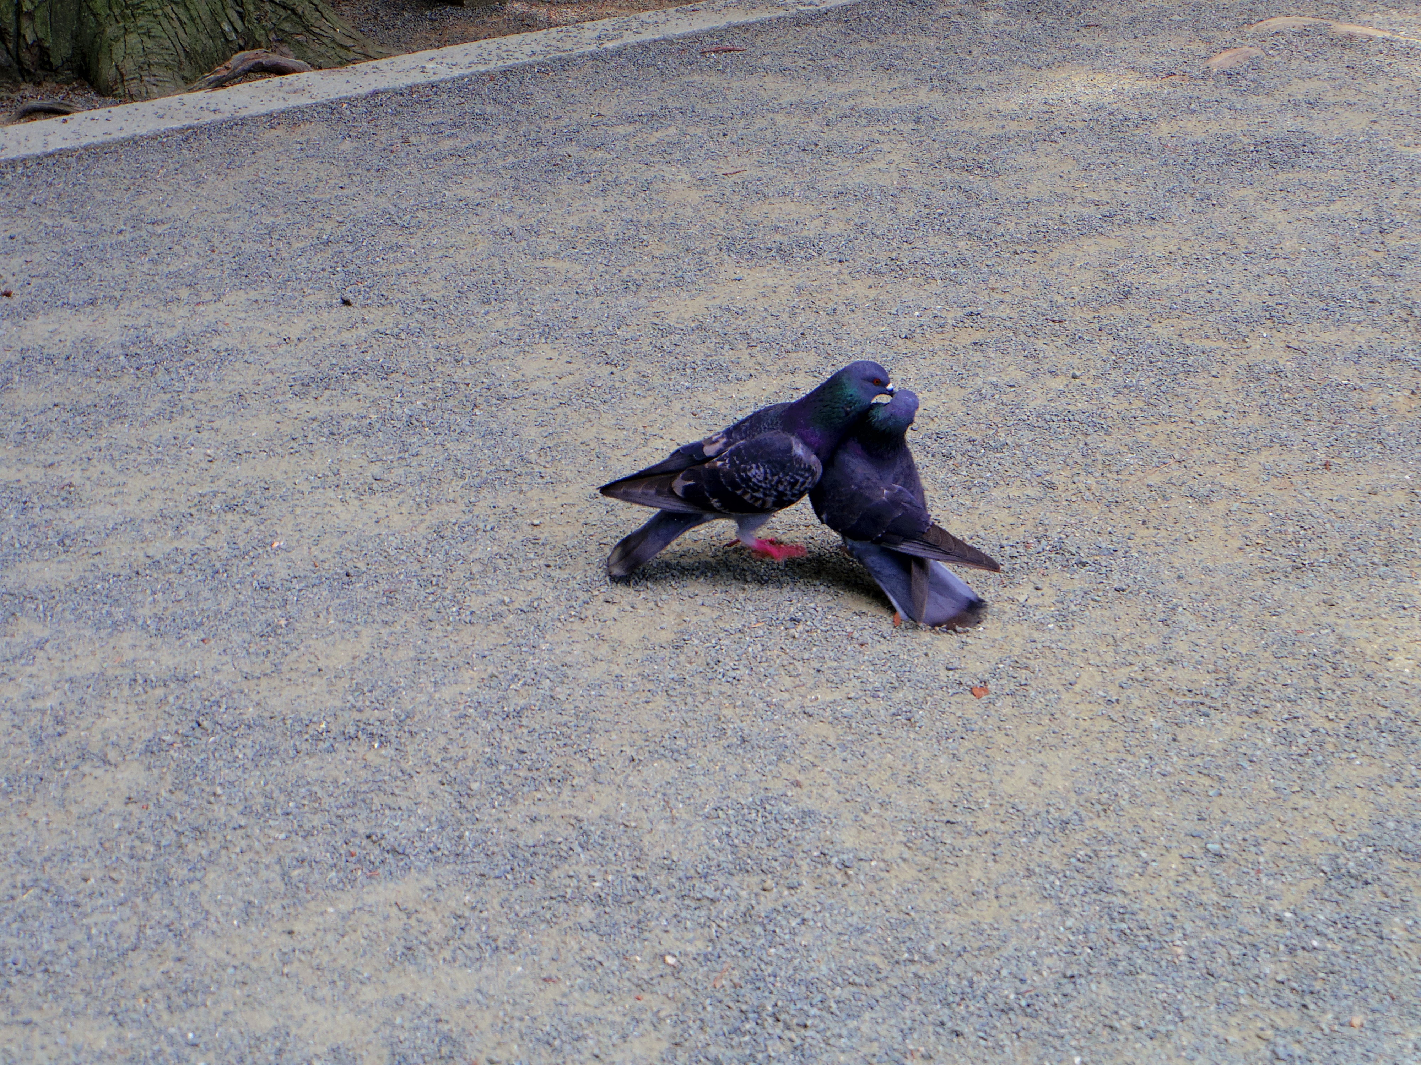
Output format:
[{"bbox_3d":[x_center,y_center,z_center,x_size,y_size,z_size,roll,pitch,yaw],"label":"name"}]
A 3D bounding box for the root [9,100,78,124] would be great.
[{"bbox_3d":[-0.996,-0.635,4.227,0.110,0.030,0.045,-13,28,-25],"label":"root"}]

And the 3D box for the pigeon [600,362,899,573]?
[{"bbox_3d":[0.045,-0.064,2.795,0.298,0.205,0.120,-6,26,-14],"label":"pigeon"}]

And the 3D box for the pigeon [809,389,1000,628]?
[{"bbox_3d":[0.170,-0.050,2.754,0.140,0.215,0.230,-14,28,-27],"label":"pigeon"}]

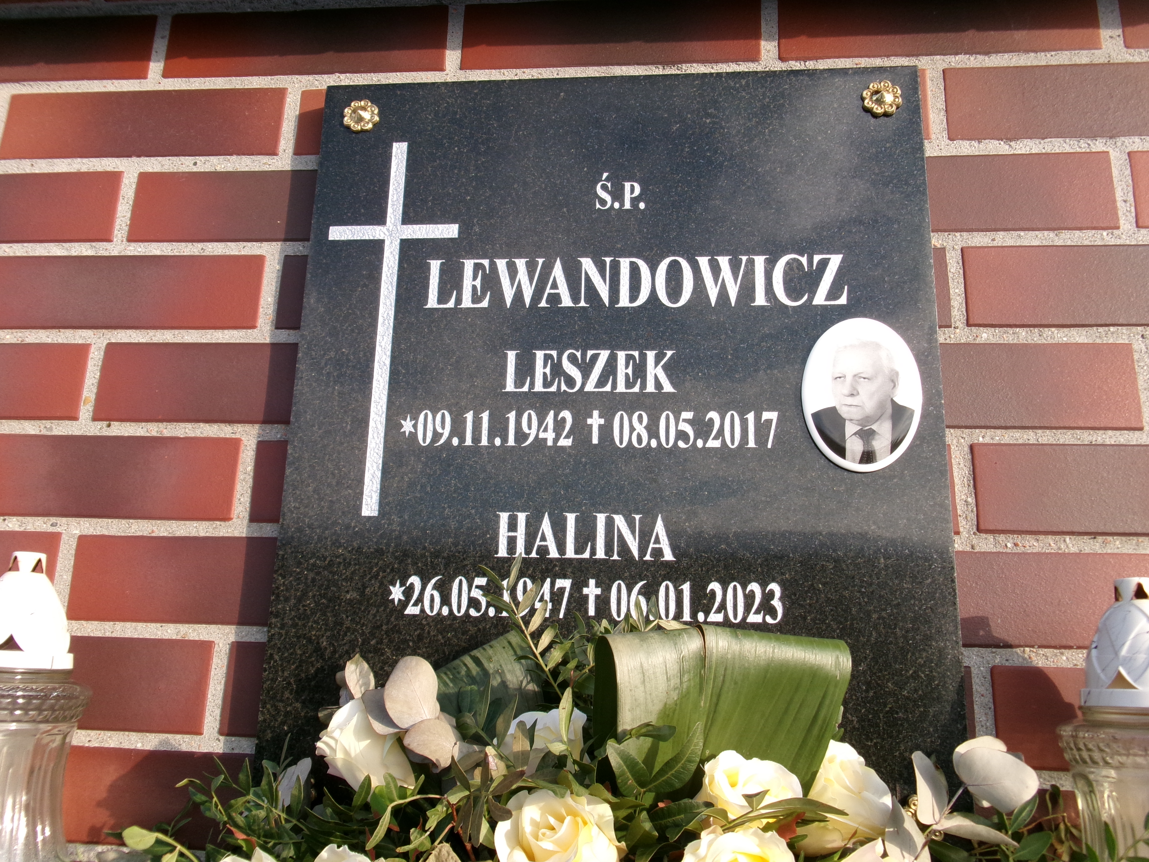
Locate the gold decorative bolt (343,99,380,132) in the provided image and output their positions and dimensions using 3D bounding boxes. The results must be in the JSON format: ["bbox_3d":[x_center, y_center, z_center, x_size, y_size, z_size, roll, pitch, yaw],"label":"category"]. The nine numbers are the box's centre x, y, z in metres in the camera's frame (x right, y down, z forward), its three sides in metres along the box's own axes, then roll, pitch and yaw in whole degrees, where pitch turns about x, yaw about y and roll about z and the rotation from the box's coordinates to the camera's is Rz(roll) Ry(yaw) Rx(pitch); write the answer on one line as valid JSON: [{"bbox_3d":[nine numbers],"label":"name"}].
[{"bbox_3d":[-0.172,-0.254,0.746,0.028,0.028,0.011,1,-15,6],"label":"gold decorative bolt"}]

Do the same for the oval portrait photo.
[{"bbox_3d":[0.202,-0.026,0.651,0.082,0.113,0.008,1,-15,6],"label":"oval portrait photo"}]

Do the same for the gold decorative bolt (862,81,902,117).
[{"bbox_3d":[0.234,-0.254,0.707,0.028,0.028,0.011,1,-15,6],"label":"gold decorative bolt"}]

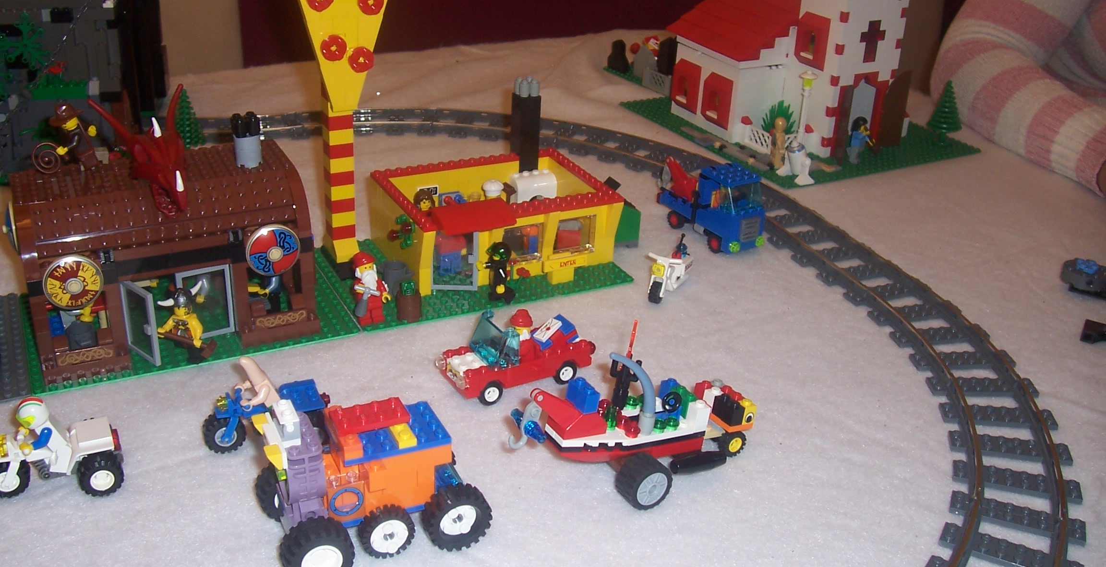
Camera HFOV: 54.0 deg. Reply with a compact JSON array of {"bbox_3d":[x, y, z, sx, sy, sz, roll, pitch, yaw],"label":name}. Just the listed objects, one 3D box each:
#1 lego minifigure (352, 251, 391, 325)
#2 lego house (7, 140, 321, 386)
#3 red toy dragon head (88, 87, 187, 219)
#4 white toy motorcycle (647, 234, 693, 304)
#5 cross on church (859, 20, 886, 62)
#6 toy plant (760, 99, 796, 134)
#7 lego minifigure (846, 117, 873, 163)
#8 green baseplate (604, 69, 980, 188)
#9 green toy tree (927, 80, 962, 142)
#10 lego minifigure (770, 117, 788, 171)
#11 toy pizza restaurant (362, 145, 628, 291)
[{"bbox_3d":[-0.111,0.002,0.662,0.025,0.044,0.017,-12,30,-27],"label":"lego minifigure"},{"bbox_3d":[-0.233,-0.021,0.641,0.165,0.094,0.120,-10,30,-25],"label":"lego house"},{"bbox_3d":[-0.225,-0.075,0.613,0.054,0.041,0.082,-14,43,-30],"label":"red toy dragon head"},{"bbox_3d":[0.076,-0.010,0.722,0.024,0.034,0.055,15,29,22],"label":"white toy motorcycle"},{"bbox_3d":[0.278,-0.214,0.956,0.032,0.038,0.008,-13,31,-28],"label":"cross on church"},{"bbox_3d":[0.203,-0.144,0.985,0.031,0.042,0.031,-13,31,-28],"label":"toy plant"},{"bbox_3d":[0.272,-0.129,0.965,0.021,0.043,0.022,-1,27,-8],"label":"lego minifigure"},{"bbox_3d":[0.211,-0.180,1.107,0.256,0.005,0.370,-13,31,-28],"label":"green baseplate"},{"bbox_3d":[0.371,-0.162,1.021,0.033,0.066,0.033,-13,31,-28],"label":"green toy tree"},{"bbox_3d":[0.195,-0.120,0.938,0.015,0.041,0.022,-4,28,-15],"label":"lego minifigure"},{"bbox_3d":[-0.039,-0.044,0.750,0.144,0.053,0.109,-11,30,-25],"label":"toy pizza restaurant"}]

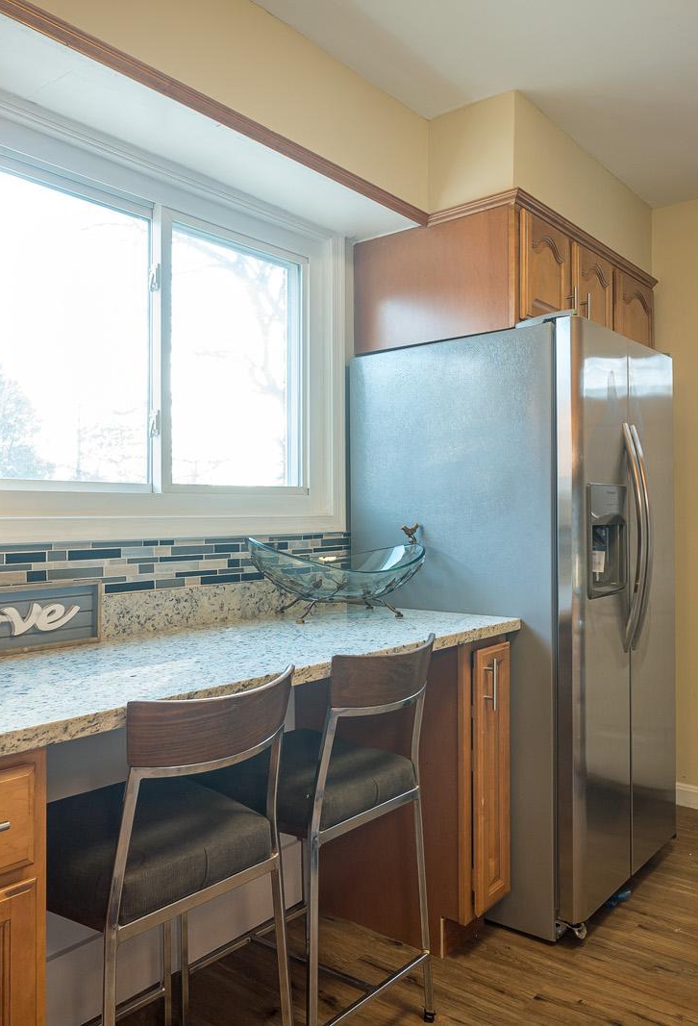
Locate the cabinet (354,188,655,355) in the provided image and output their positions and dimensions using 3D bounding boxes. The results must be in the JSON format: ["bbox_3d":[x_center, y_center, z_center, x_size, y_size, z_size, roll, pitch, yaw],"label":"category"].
[{"bbox_3d":[0.632,-0.736,2.864,0.640,0.387,1.195,0,0,41],"label":"cabinet"}]

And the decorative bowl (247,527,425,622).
[{"bbox_3d":[-0.025,0.172,2.285,0.555,0.265,0.290,0,0,-20],"label":"decorative bowl"}]

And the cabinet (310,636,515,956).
[{"bbox_3d":[0.173,0.779,2.317,0.618,0.868,0.233,0,0,41],"label":"cabinet"}]

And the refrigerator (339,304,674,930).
[{"bbox_3d":[0.606,0.326,2.666,0.840,1.775,0.833,0,0,41],"label":"refrigerator"}]

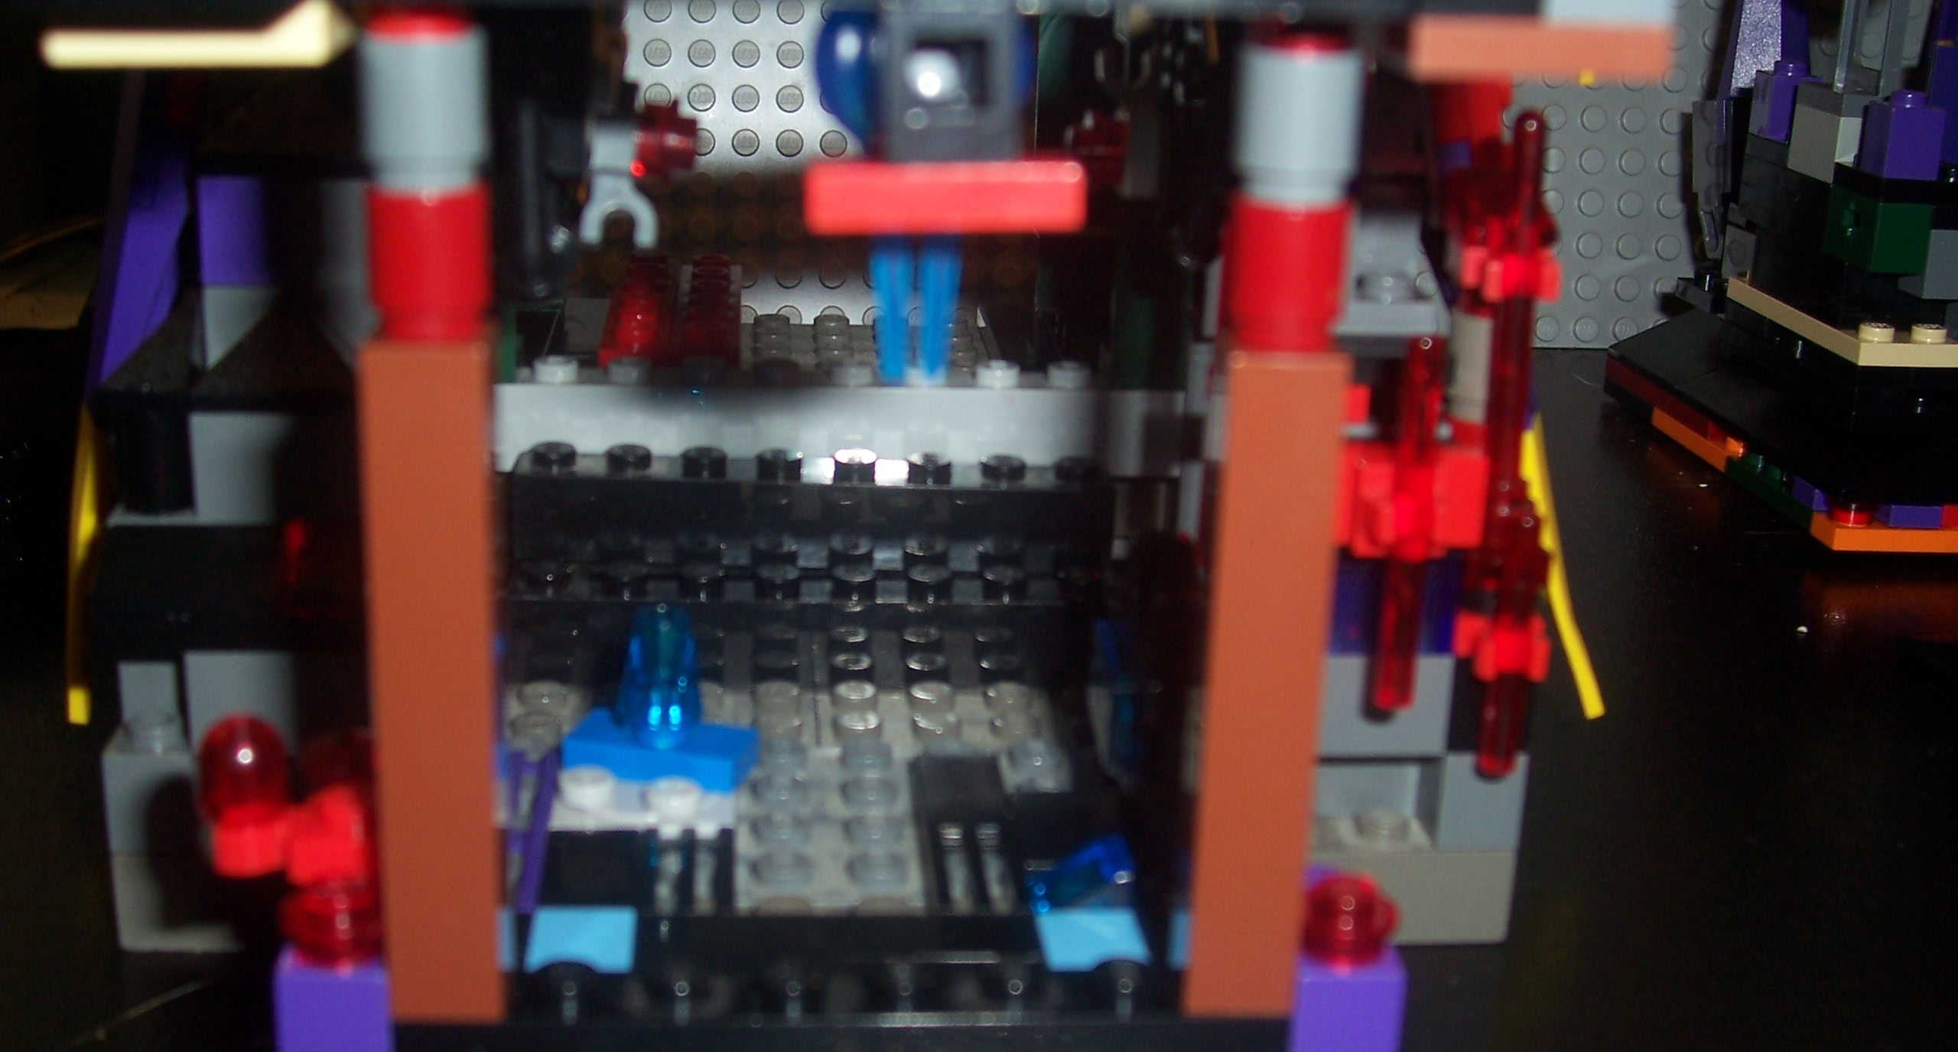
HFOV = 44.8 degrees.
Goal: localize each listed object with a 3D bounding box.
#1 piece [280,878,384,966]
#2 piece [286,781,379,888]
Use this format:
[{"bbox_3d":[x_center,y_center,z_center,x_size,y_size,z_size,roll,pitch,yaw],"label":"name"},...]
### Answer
[{"bbox_3d":[-0.045,0.028,0.167,0.008,0.005,0.008,1,18,-5],"label":"piece"},{"bbox_3d":[-0.044,0.021,0.165,0.006,0.006,0.006,1,17,-5],"label":"piece"}]

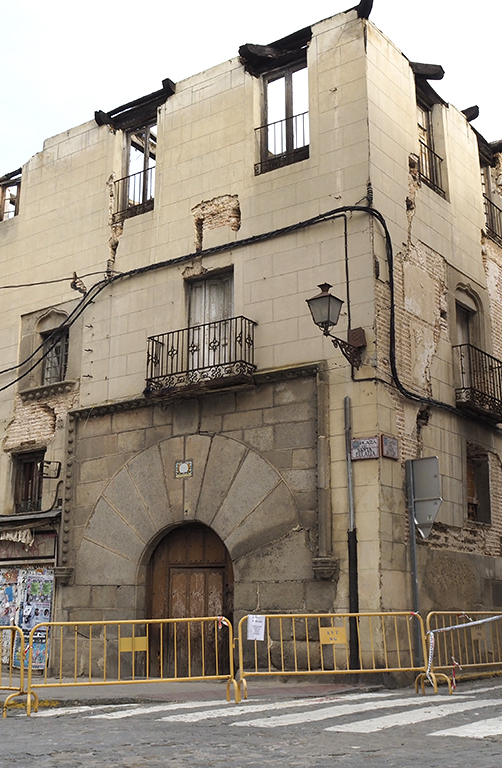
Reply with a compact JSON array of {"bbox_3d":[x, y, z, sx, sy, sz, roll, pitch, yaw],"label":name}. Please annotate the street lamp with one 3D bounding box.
[{"bbox_3d":[1.341,-0.895,12.742,0.430,1.090,1.280,-10,-19,33],"label":"street lamp"}]

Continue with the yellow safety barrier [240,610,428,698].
[{"bbox_3d":[1.050,3.471,10.569,2.480,1.020,0.530,2,-16,-10],"label":"yellow safety barrier"}]

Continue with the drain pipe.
[{"bbox_3d":[1.509,2.224,12.439,0.120,4.190,0.120,-10,-19,33],"label":"drain pipe"}]

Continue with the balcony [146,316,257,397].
[{"bbox_3d":[-0.902,-0.402,14.677,2.130,1.150,0.470,-10,-19,33],"label":"balcony"}]

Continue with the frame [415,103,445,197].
[{"bbox_3d":[3.516,-4.677,16.535,0.280,2.000,1.130,-12,-20,38],"label":"frame"}]

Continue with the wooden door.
[{"bbox_3d":[-1.036,3.752,14.376,2.000,2.550,0.160,-10,-18,31],"label":"wooden door"}]

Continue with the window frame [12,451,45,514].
[{"bbox_3d":[-4.498,2.017,16.916,0.920,1.210,0.170,-10,-19,33],"label":"window frame"}]

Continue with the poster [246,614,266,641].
[{"bbox_3d":[0.071,3.147,10.692,0.215,0.305,0.020,3,-16,-12],"label":"poster"}]

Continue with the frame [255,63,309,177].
[{"bbox_3d":[0.633,-4.925,15.416,1.130,2.160,0.190,-10,-19,33],"label":"frame"}]

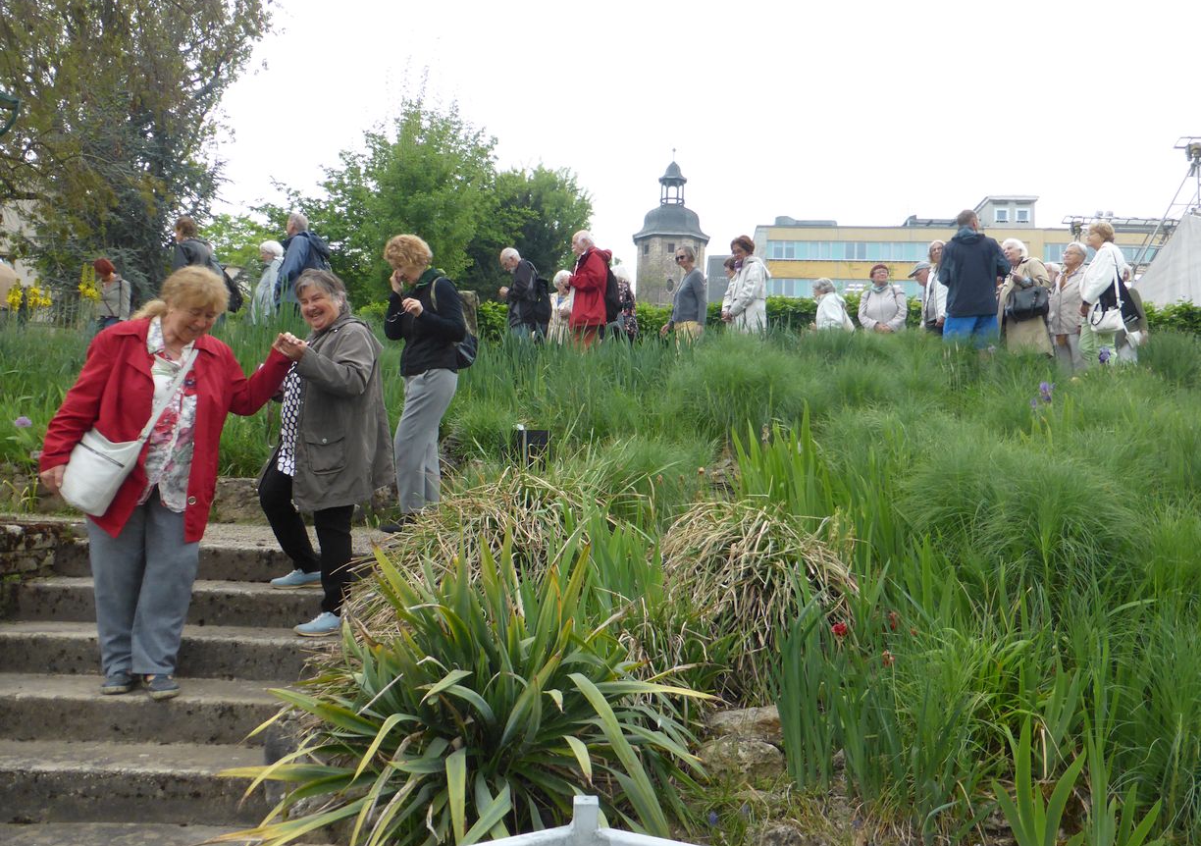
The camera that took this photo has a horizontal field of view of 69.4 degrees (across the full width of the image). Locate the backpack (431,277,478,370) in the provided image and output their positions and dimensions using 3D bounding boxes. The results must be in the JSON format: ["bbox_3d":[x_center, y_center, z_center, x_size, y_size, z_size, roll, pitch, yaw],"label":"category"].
[{"bbox_3d":[-0.840,-0.568,5.000,0.200,0.470,0.310,2,-4,-32],"label":"backpack"}]

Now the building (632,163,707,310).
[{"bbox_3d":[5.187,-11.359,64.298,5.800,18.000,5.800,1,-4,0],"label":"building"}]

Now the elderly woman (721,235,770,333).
[{"bbox_3d":[1.451,-1.046,8.536,0.420,1.640,0.500,3,-5,-30],"label":"elderly woman"}]

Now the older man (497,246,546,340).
[{"bbox_3d":[-0.809,-0.979,8.950,0.520,1.700,0.500,0,-3,-7],"label":"older man"}]

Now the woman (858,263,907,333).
[{"bbox_3d":[3.044,-0.920,9.338,0.530,1.600,0.380,0,-5,14],"label":"woman"}]

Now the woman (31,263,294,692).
[{"bbox_3d":[-1.605,0.216,3.203,0.820,1.600,0.480,2,-4,-25],"label":"woman"}]

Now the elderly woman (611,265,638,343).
[{"bbox_3d":[0.226,-0.905,9.253,0.470,1.570,0.360,2,-4,-27],"label":"elderly woman"}]

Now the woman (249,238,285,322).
[{"bbox_3d":[-3.402,-1.059,8.738,0.380,1.580,0.480,1,-4,3],"label":"woman"}]

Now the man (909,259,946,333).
[{"bbox_3d":[3.485,-0.914,9.235,0.420,1.660,0.500,2,-5,-12],"label":"man"}]

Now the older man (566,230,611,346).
[{"bbox_3d":[-0.126,-1.035,8.532,0.460,1.740,0.550,2,-5,-12],"label":"older man"}]

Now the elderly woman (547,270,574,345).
[{"bbox_3d":[-0.434,-0.851,9.140,0.480,1.540,0.380,1,-4,-6],"label":"elderly woman"}]

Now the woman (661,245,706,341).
[{"bbox_3d":[0.861,-0.994,8.851,0.420,1.650,0.480,2,-4,-29],"label":"woman"}]

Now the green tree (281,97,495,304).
[{"bbox_3d":[-4.367,-2.992,17.707,5.000,7.500,5.000,0,-5,12],"label":"green tree"}]

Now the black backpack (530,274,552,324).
[{"bbox_3d":[-0.606,-1.258,9.150,0.220,0.540,0.320,0,-4,6],"label":"black backpack"}]

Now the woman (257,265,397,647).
[{"bbox_3d":[-1.186,0.124,3.703,0.580,1.570,0.520,3,-4,-40],"label":"woman"}]

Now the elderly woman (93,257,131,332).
[{"bbox_3d":[-5.246,-0.990,9.240,0.480,1.550,0.360,0,-5,14],"label":"elderly woman"}]

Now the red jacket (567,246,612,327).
[{"bbox_3d":[-0.111,-1.340,8.550,0.440,0.800,0.560,2,-5,-12],"label":"red jacket"}]

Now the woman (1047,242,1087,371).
[{"bbox_3d":[4.258,-0.850,7.853,0.380,1.600,0.480,2,-4,-28],"label":"woman"}]

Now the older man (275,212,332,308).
[{"bbox_3d":[-2.967,-1.200,8.531,0.460,1.760,0.550,0,-5,12],"label":"older man"}]

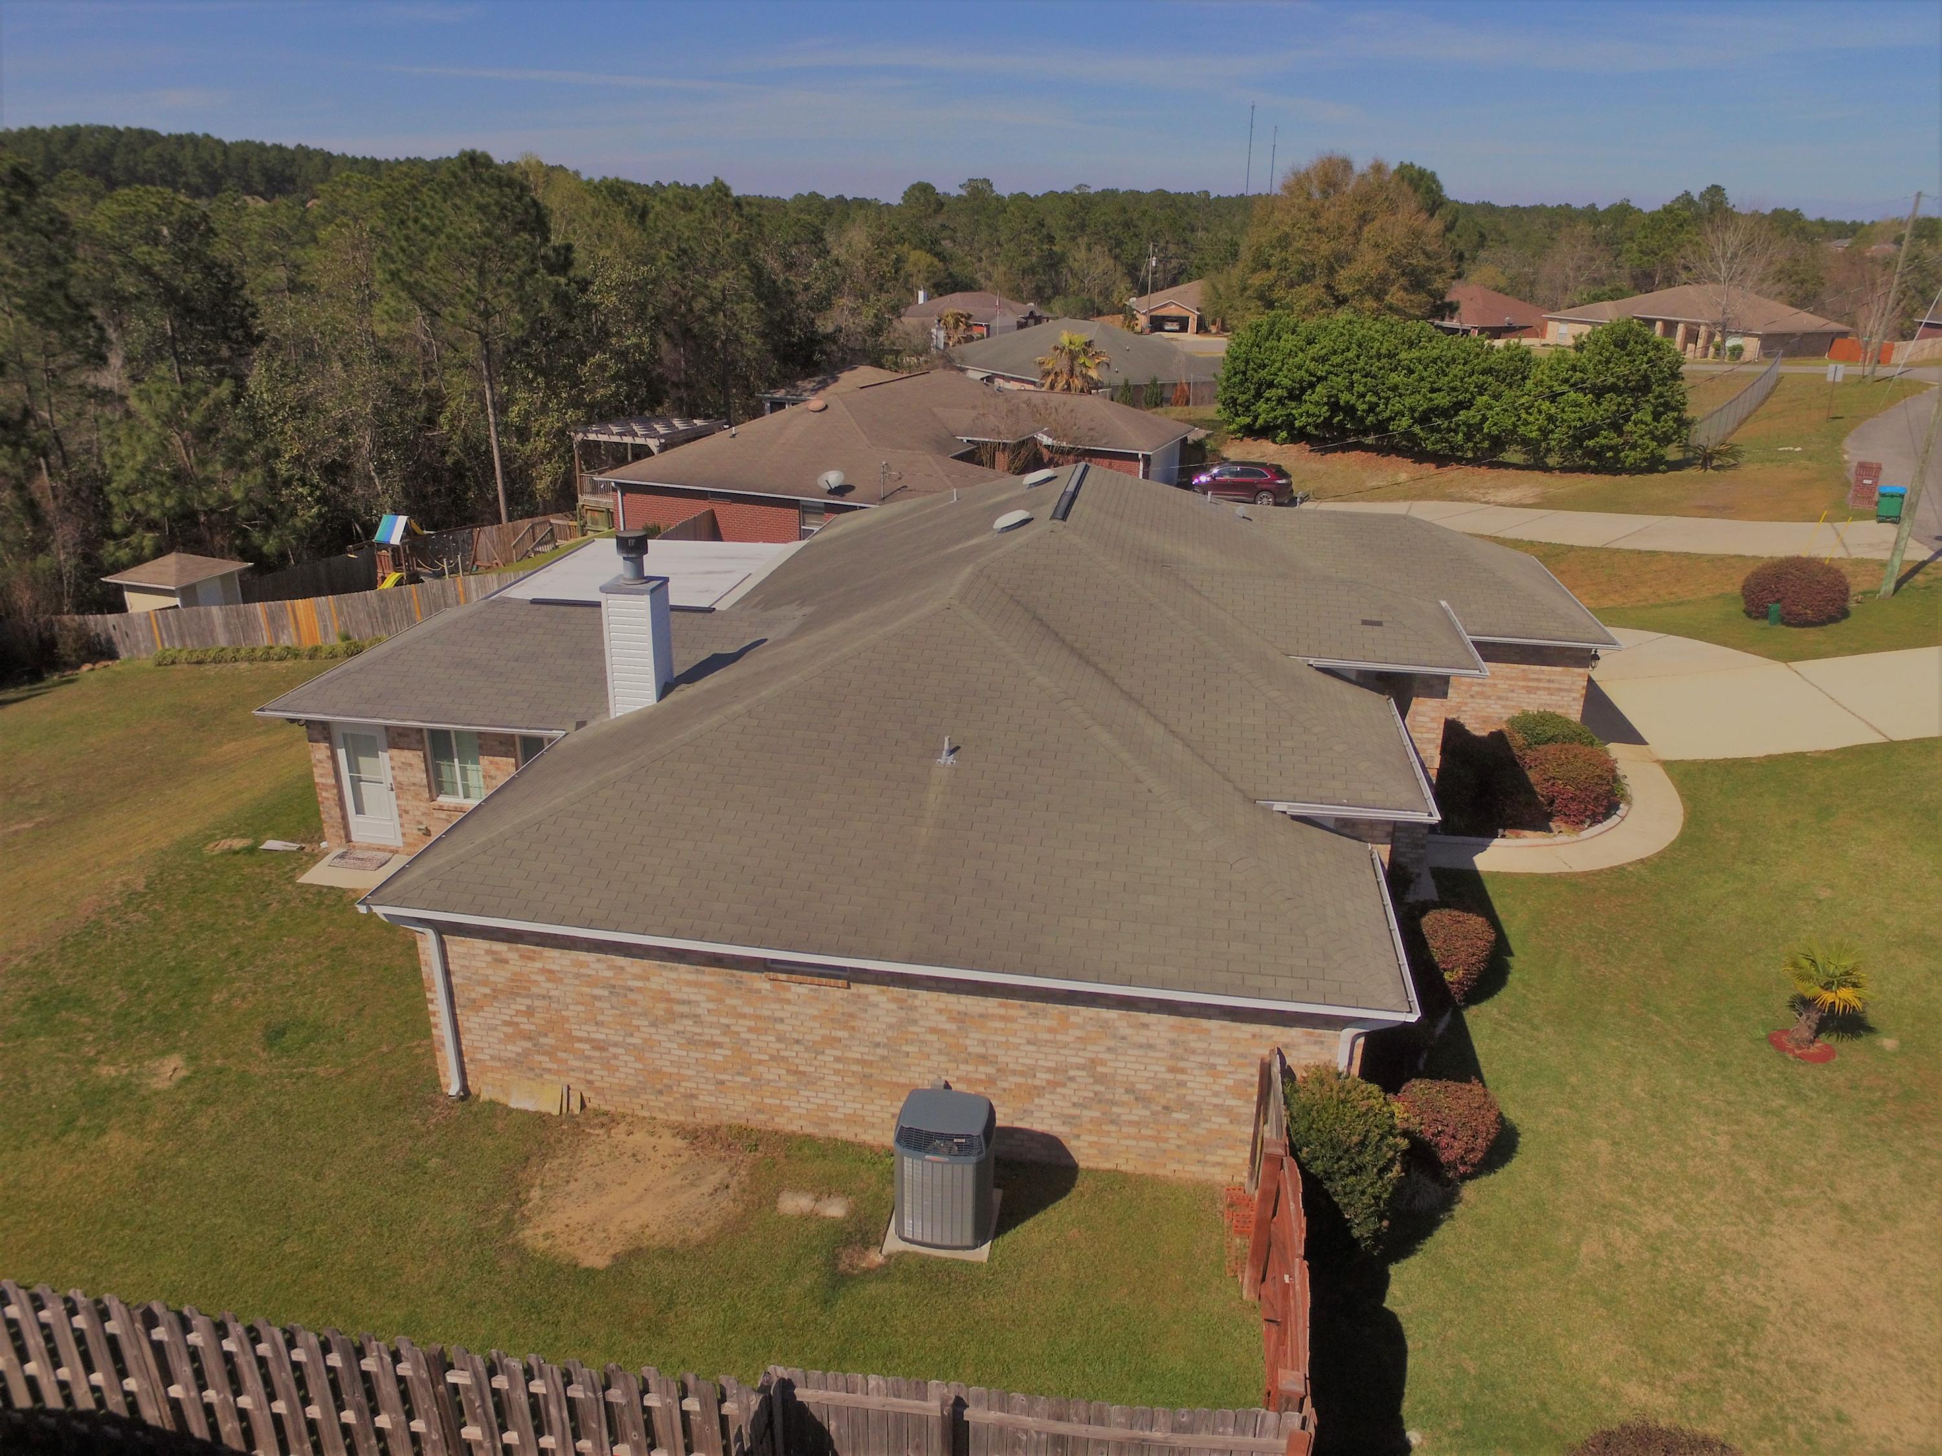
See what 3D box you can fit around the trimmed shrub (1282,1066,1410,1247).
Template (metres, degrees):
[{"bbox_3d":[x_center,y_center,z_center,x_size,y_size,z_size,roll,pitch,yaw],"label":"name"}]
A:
[{"bbox_3d":[3.759,4.286,11.069,1.120,1.900,1.120,4,25,9],"label":"trimmed shrub"}]

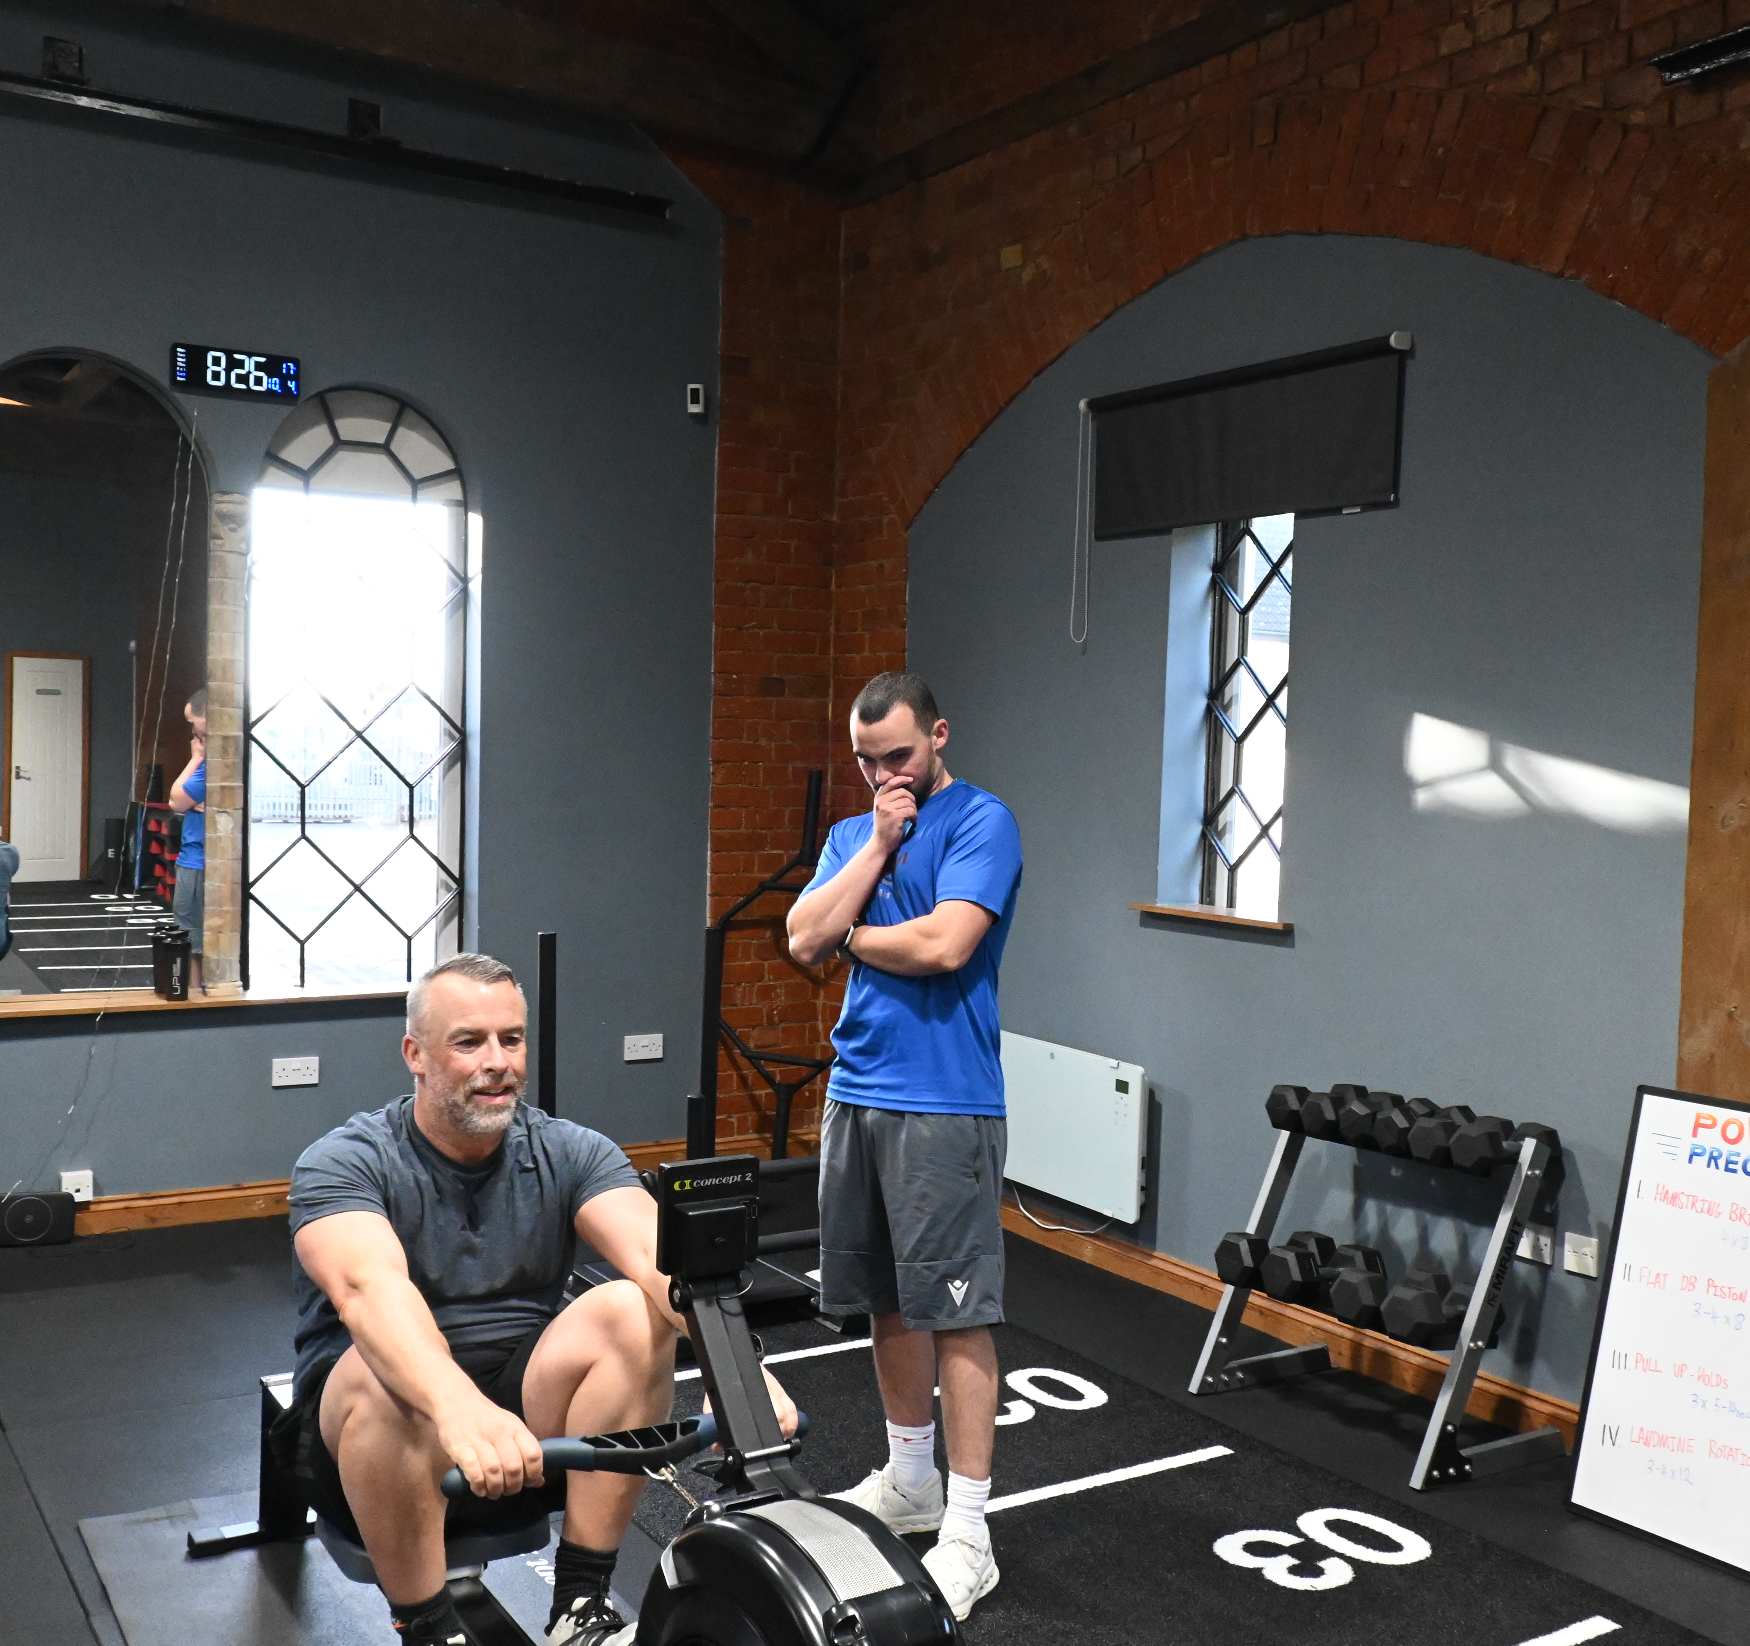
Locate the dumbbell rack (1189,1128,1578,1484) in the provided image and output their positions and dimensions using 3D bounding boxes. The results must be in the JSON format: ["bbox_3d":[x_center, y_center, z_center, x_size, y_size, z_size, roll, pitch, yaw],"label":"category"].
[{"bbox_3d":[1.185,1.067,4.430,0.465,0.740,0.725,0,3,-34],"label":"dumbbell rack"}]

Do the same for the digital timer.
[{"bbox_3d":[-2.006,-1.403,5.811,0.387,0.150,0.035,0,3,-31],"label":"digital timer"}]

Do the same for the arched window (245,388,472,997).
[{"bbox_3d":[-1.732,-0.445,6.220,0.750,2.000,0.100,0,3,-32],"label":"arched window"}]

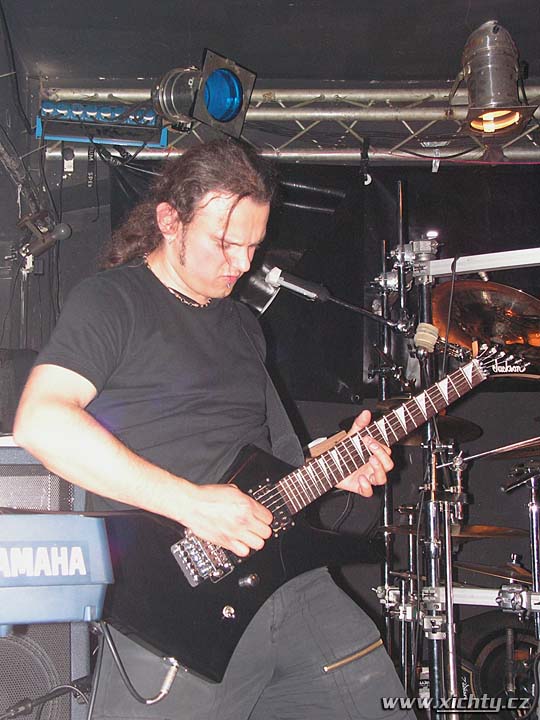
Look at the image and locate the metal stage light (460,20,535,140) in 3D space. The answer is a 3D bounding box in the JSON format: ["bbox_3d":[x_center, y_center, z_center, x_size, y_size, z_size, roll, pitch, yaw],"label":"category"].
[{"bbox_3d":[0.853,-1.055,4.270,0.280,0.400,0.260,1,-15,9],"label":"metal stage light"}]

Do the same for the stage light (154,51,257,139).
[{"bbox_3d":[-0.302,-1.018,4.388,0.390,0.265,0.260,13,-1,44],"label":"stage light"}]

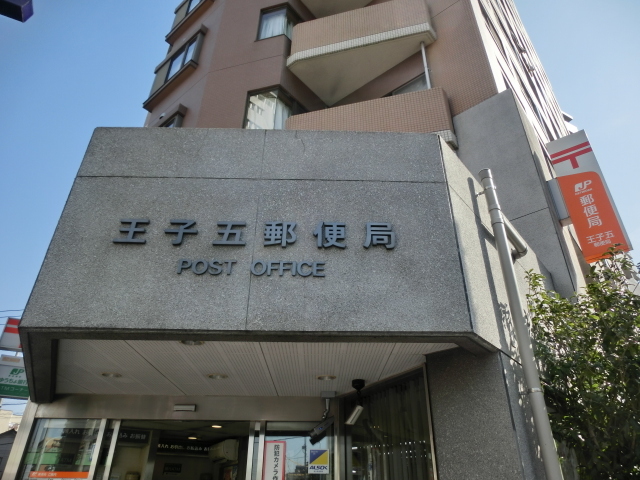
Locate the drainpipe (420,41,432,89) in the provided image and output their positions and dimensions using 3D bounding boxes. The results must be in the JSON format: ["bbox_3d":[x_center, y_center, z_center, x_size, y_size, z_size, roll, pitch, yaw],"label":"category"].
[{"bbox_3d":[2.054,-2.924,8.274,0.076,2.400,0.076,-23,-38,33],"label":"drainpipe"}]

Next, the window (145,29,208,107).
[{"bbox_3d":[-3.646,-4.318,11.204,1.950,1.500,0.200,-22,-38,33],"label":"window"}]

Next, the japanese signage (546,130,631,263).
[{"bbox_3d":[3.511,-0.598,5.842,0.500,1.880,0.220,-23,-38,33],"label":"japanese signage"}]

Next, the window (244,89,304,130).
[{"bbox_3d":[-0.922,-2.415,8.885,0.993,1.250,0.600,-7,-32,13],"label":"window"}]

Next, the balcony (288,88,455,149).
[{"bbox_3d":[0.902,-1.618,8.361,3.113,1.270,1.342,-7,-32,13],"label":"balcony"}]

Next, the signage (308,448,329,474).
[{"bbox_3d":[-0.009,2.189,4.379,0.202,0.208,0.010,0,-31,1],"label":"signage"}]

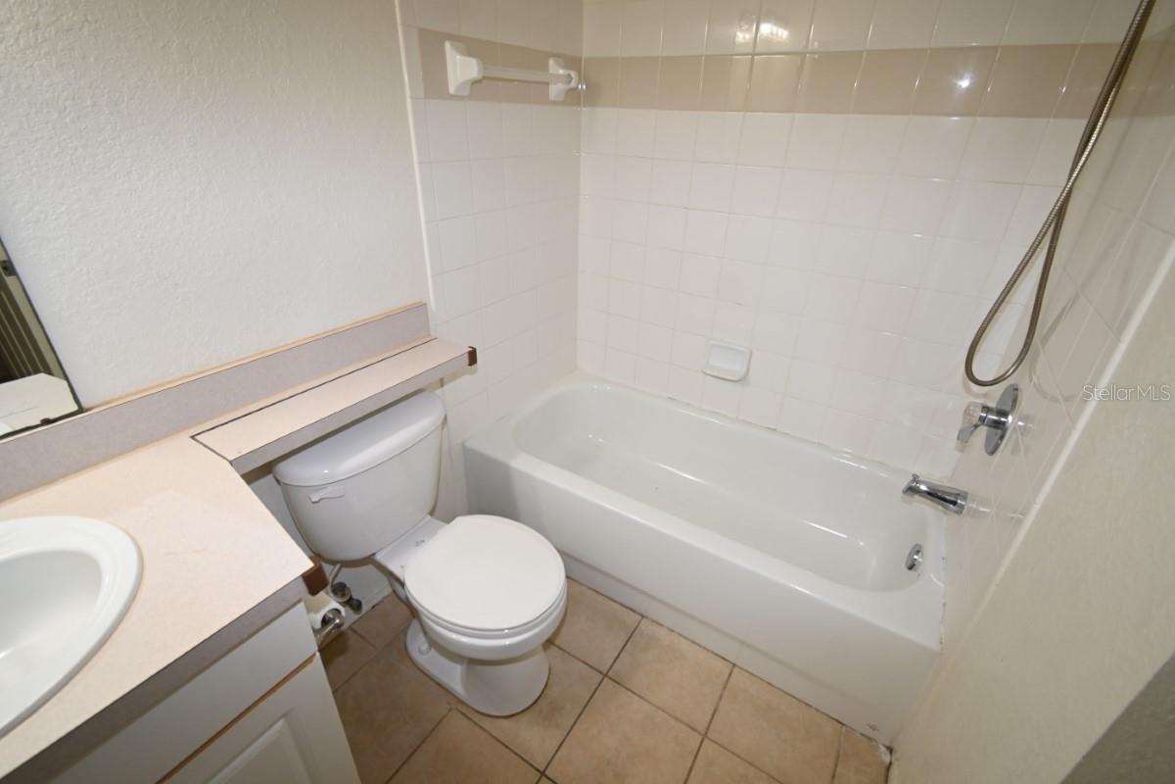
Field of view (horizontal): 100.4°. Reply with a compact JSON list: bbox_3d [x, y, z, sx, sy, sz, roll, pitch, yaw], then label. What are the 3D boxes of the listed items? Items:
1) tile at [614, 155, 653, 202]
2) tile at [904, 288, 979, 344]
[{"bbox_3d":[0.174,-0.797,1.852,0.152,0.152,0.009,18,32,27],"label":"tile"},{"bbox_3d":[1.082,-0.231,1.505,0.152,0.152,0.008,18,32,27],"label":"tile"}]

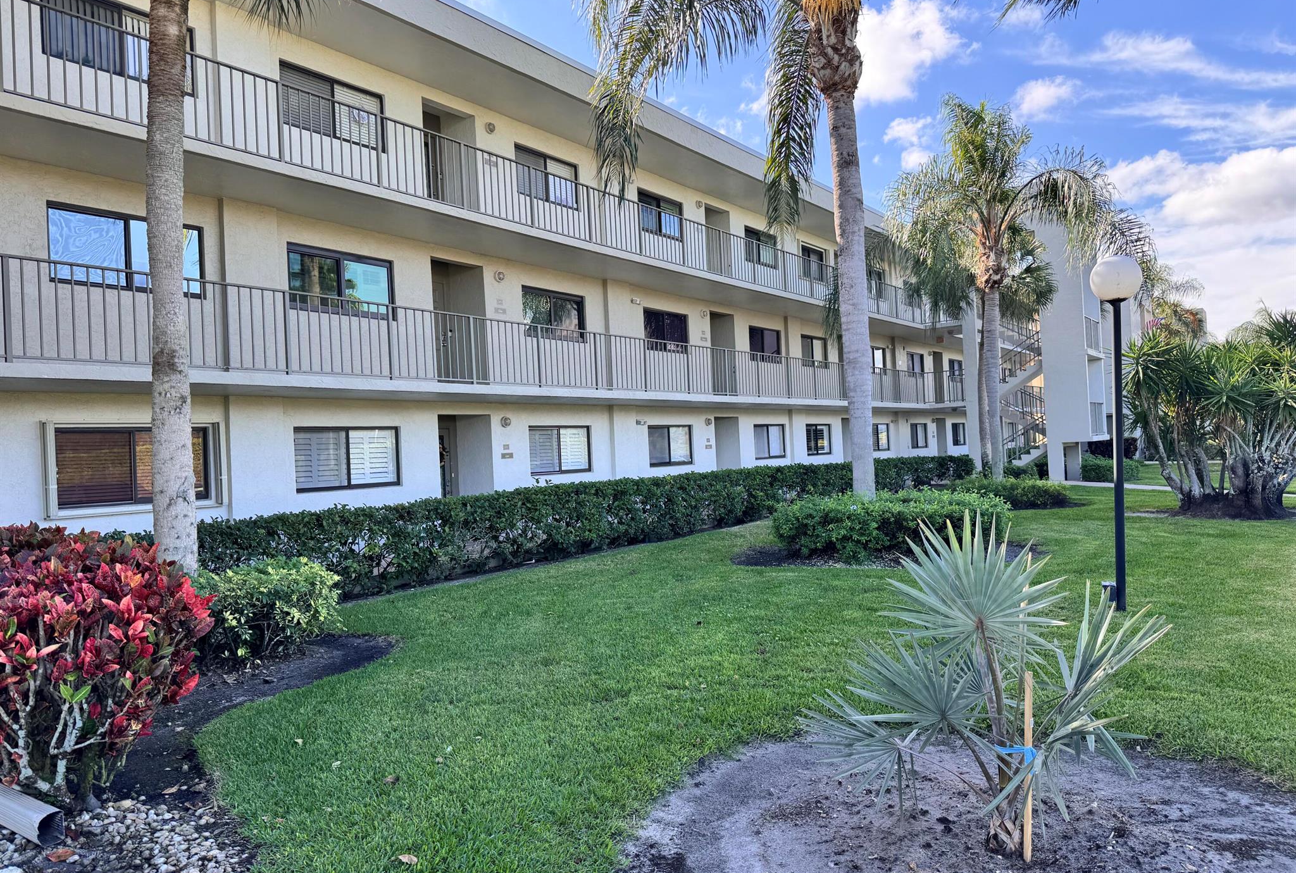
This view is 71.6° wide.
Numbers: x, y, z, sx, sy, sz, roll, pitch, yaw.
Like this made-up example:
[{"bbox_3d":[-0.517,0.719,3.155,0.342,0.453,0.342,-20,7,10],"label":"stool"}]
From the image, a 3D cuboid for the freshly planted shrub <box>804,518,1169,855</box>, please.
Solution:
[{"bbox_3d":[1.206,0.892,3.200,1.250,1.190,1.120,-3,-1,20],"label":"freshly planted shrub"}]

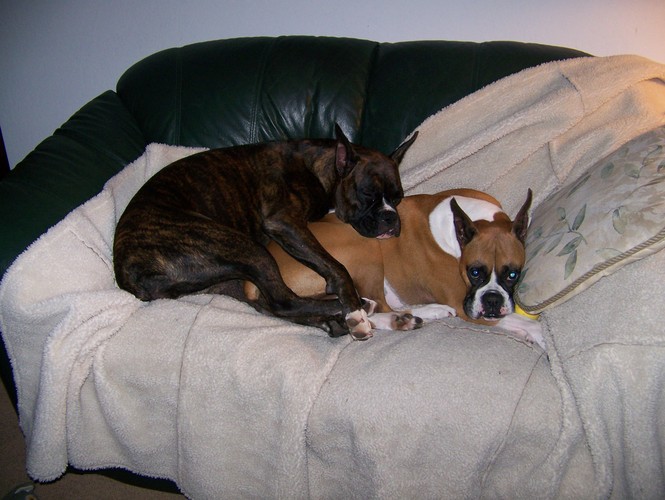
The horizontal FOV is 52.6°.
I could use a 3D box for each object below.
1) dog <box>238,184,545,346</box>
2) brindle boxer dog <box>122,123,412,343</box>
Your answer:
[{"bbox_3d":[0.145,0.017,1.640,0.680,0.270,0.370,7,29,12],"label":"dog"},{"bbox_3d":[-0.165,-0.083,1.700,0.730,0.370,0.450,5,28,9],"label":"brindle boxer dog"}]

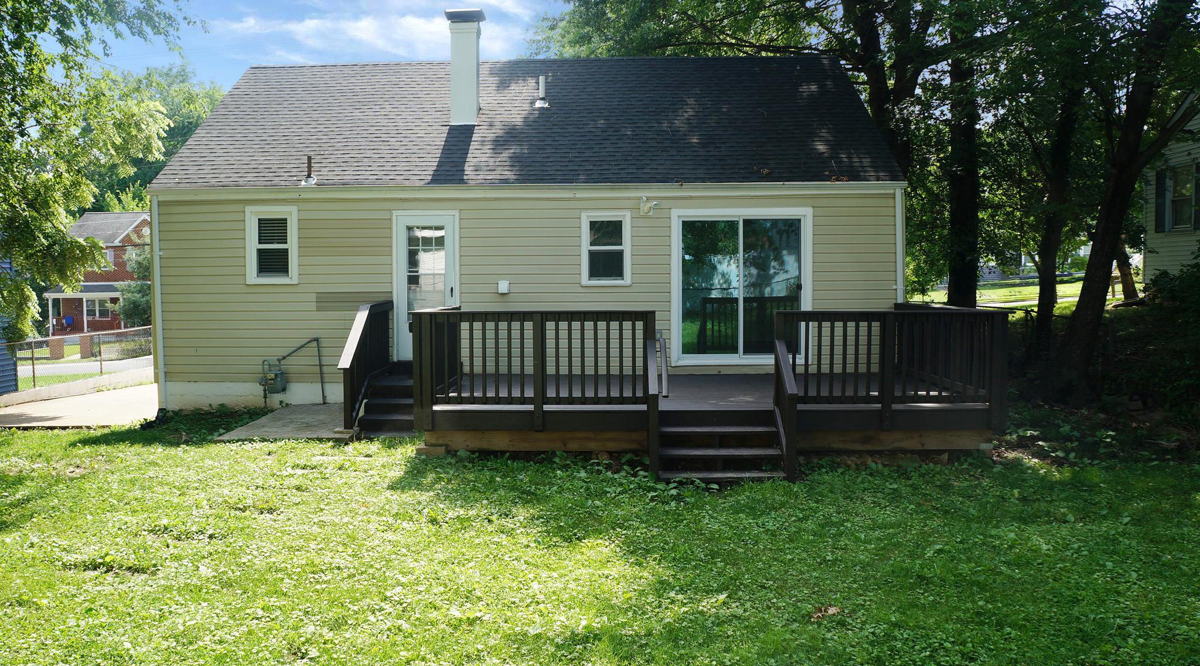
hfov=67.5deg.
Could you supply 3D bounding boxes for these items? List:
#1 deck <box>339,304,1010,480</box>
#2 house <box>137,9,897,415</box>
[{"bbox_3d":[0.568,0.462,10.245,7.218,1.518,4.293,0,3,1],"label":"deck"},{"bbox_3d":[-1.014,-2.084,15.982,10.573,5.990,7.738,0,3,1],"label":"house"}]

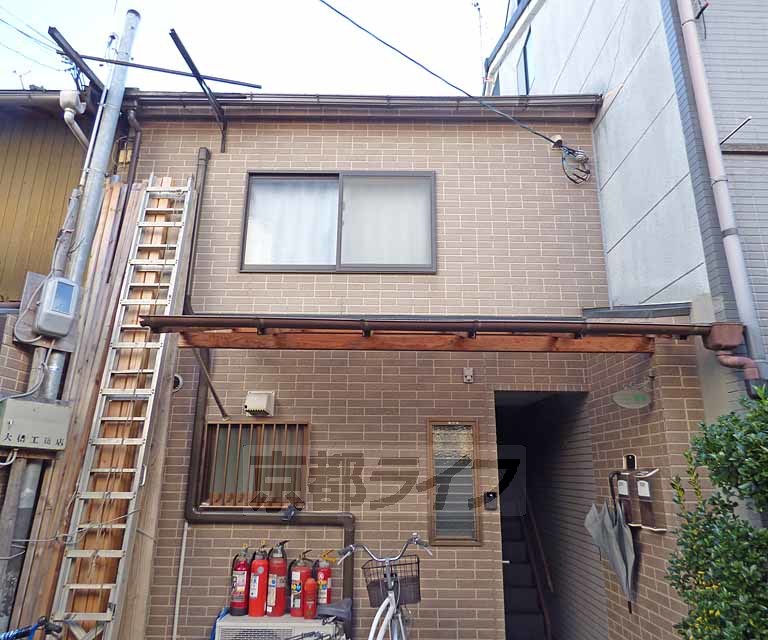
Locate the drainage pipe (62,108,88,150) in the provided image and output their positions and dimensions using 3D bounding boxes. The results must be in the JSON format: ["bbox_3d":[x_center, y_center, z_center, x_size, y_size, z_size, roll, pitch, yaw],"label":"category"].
[{"bbox_3d":[-2.643,-1.639,3.971,0.095,0.260,0.340,0,-14,0],"label":"drainage pipe"}]

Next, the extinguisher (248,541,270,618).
[{"bbox_3d":[-0.821,1.717,3.091,0.145,0.435,0.140,-2,-15,10],"label":"extinguisher"}]

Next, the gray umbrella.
[{"bbox_3d":[1.382,1.352,2.823,0.250,0.770,0.220,0,-14,0],"label":"gray umbrella"}]

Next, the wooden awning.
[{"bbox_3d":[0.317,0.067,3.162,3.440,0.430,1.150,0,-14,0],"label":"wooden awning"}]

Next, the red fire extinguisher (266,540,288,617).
[{"bbox_3d":[-0.711,1.715,3.092,0.145,0.442,0.140,-2,-15,10],"label":"red fire extinguisher"}]

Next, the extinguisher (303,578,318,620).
[{"bbox_3d":[-0.469,1.802,2.997,0.092,0.234,0.092,-1,-14,5],"label":"extinguisher"}]

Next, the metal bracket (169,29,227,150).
[{"bbox_3d":[-1.487,-1.862,3.748,0.080,0.460,1.060,0,-14,0],"label":"metal bracket"}]

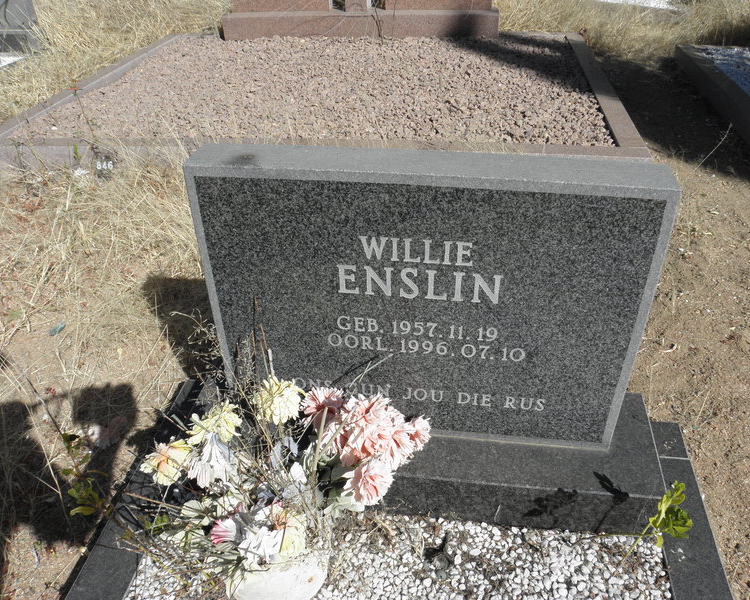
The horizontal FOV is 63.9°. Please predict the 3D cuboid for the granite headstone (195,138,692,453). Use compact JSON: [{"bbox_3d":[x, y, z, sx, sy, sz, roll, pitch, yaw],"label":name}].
[{"bbox_3d":[0.065,0.009,0.909,0.625,0.452,0.082,4,34,7],"label":"granite headstone"}]

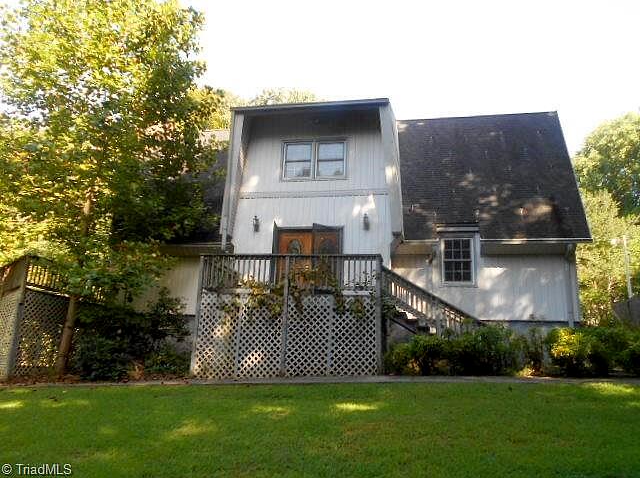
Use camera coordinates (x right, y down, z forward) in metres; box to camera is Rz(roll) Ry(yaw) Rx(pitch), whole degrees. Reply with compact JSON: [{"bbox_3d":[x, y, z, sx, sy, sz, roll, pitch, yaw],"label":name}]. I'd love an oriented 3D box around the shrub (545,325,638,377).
[{"bbox_3d":[6.258,2.618,11.146,1.850,1.150,1.250,0,-14,10],"label":"shrub"}]

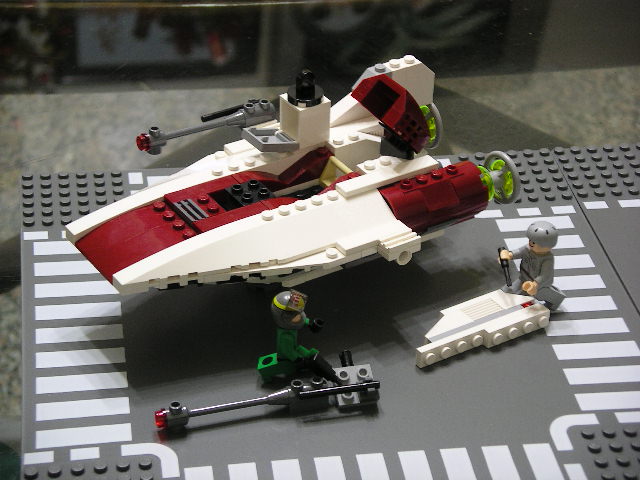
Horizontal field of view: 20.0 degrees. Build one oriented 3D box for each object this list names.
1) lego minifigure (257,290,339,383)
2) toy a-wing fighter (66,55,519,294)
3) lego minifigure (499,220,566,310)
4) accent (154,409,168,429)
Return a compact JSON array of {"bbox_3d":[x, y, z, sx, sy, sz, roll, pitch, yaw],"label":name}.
[{"bbox_3d":[-0.009,0.038,0.712,0.031,0.033,0.020,0,33,-5],"label":"lego minifigure"},{"bbox_3d":[-0.012,-0.028,0.769,0.196,0.069,0.114,-18,39,-29],"label":"toy a-wing fighter"},{"bbox_3d":[0.089,0.011,0.761,0.024,0.033,0.019,-24,42,-34],"label":"lego minifigure"},{"bbox_3d":[-0.060,0.068,0.685,0.005,0.008,0.008,-8,35,-16],"label":"accent"}]

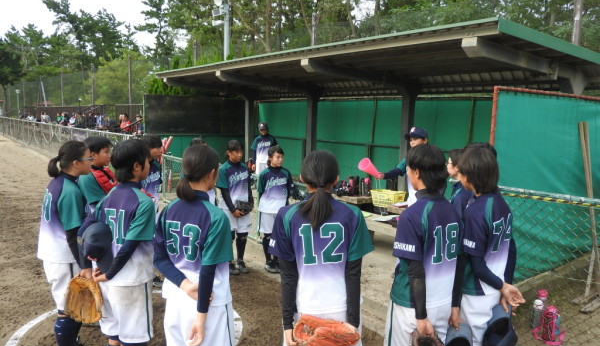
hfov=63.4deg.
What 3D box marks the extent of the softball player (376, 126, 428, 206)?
[{"bbox_3d":[1.234,0.208,5.541,0.600,1.450,0.480,7,9,40],"label":"softball player"}]

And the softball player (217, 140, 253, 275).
[{"bbox_3d":[-0.694,0.348,5.105,0.410,1.380,0.300,-4,8,-30],"label":"softball player"}]

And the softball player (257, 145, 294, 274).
[{"bbox_3d":[-0.245,0.365,5.121,0.430,1.350,0.300,-2,8,-21],"label":"softball player"}]

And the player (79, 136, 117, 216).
[{"bbox_3d":[-1.582,0.468,3.718,0.380,1.470,0.480,0,7,-4],"label":"player"}]

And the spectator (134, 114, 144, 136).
[{"bbox_3d":[-5.281,-1.309,16.078,0.500,1.250,0.700,2,7,14],"label":"spectator"}]

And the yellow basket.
[{"bbox_3d":[0.925,0.268,5.100,0.210,0.155,0.340,-5,9,-36],"label":"yellow basket"}]

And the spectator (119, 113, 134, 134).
[{"bbox_3d":[-5.693,-1.309,16.078,0.500,1.250,0.700,4,8,24],"label":"spectator"}]

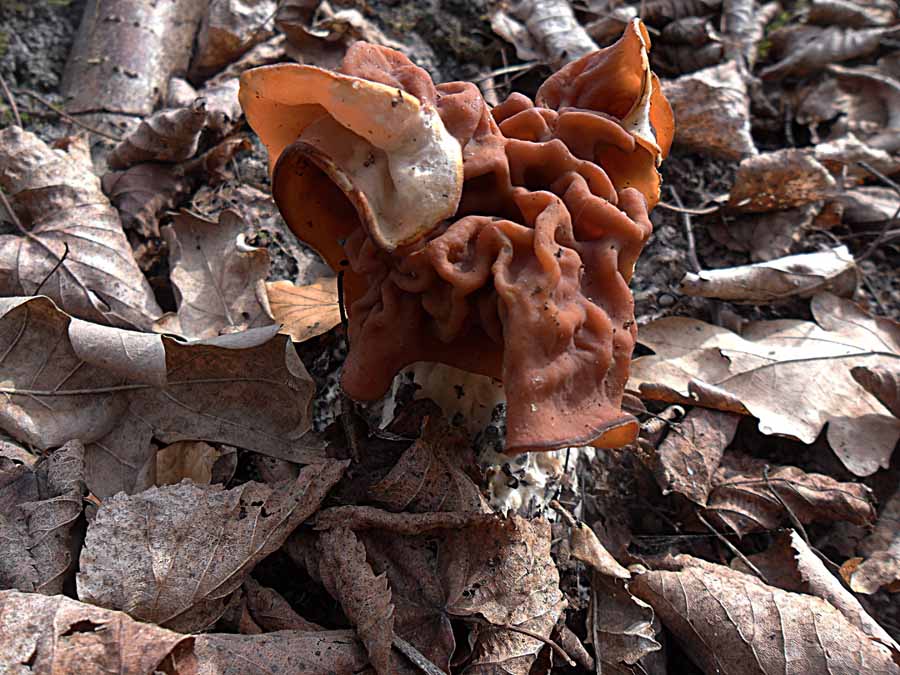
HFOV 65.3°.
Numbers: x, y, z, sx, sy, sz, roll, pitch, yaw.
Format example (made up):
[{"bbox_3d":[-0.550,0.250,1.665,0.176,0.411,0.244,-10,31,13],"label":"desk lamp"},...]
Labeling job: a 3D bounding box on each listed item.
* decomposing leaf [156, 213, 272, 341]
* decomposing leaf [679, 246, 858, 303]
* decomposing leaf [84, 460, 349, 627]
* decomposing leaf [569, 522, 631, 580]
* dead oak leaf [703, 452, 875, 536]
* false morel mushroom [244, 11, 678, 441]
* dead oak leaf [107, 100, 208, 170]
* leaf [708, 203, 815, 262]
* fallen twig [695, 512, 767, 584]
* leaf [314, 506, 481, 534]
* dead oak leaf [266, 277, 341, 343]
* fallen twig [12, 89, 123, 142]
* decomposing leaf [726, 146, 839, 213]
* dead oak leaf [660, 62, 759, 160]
[{"bbox_3d":[-0.100,-0.027,0.297,0.047,0.018,0.064,5,62,6],"label":"decomposing leaf"},{"bbox_3d":[0.141,-0.027,0.310,0.078,0.019,0.022,5,37,6],"label":"decomposing leaf"},{"bbox_3d":[-0.070,0.064,0.215,0.077,0.018,0.041,-7,62,-4],"label":"decomposing leaf"},{"bbox_3d":[0.045,0.068,0.217,0.010,0.008,0.022,-39,69,-18],"label":"decomposing leaf"},{"bbox_3d":[0.111,0.052,0.234,0.046,0.016,0.019,4,54,3],"label":"dead oak leaf"},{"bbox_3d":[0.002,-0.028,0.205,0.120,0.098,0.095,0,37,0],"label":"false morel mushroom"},{"bbox_3d":[-0.172,-0.120,0.415,0.053,0.018,0.032,-10,58,-6],"label":"dead oak leaf"},{"bbox_3d":[0.158,-0.053,0.355,0.054,0.018,0.042,0,52,0],"label":"leaf"},{"bbox_3d":[0.090,0.067,0.226,0.002,0.002,0.031,-21,46,-22],"label":"fallen twig"},{"bbox_3d":[-0.015,0.053,0.205,0.048,0.009,0.011,0,37,0],"label":"leaf"},{"bbox_3d":[-0.063,-0.012,0.305,0.032,0.007,0.028,-4,62,-2],"label":"dead oak leaf"},{"bbox_3d":[-0.267,-0.155,0.485,0.143,0.005,0.006,27,44,29],"label":"fallen twig"},{"bbox_3d":[0.184,-0.088,0.390,0.059,0.018,0.038,3,67,4],"label":"decomposing leaf"},{"bbox_3d":[0.161,-0.145,0.450,0.070,0.030,0.058,0,72,0],"label":"dead oak leaf"}]

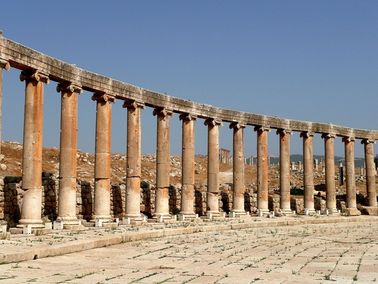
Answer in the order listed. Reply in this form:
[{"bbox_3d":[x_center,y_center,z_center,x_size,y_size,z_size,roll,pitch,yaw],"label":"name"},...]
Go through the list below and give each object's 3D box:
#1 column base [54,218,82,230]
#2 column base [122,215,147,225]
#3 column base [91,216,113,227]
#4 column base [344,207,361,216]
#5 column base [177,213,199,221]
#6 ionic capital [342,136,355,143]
[{"bbox_3d":[-5.206,3.478,25.888,1.150,0.450,1.150,-2,-6,22],"label":"column base"},{"bbox_3d":[-2.791,3.931,30.746,1.150,0.450,1.150,-3,-6,28],"label":"column base"},{"bbox_3d":[-4.091,3.718,28.457,1.150,0.450,1.150,-3,-6,25],"label":"column base"},{"bbox_3d":[14.182,5.993,52.123,1.020,0.625,1.020,3,-7,-34],"label":"column base"},{"bbox_3d":[-0.037,4.623,37.542,1.000,0.481,1.000,-4,-7,34],"label":"column base"},{"bbox_3d":[13.773,-0.235,51.340,0.900,0.450,0.820,4,-7,-39],"label":"ionic capital"}]

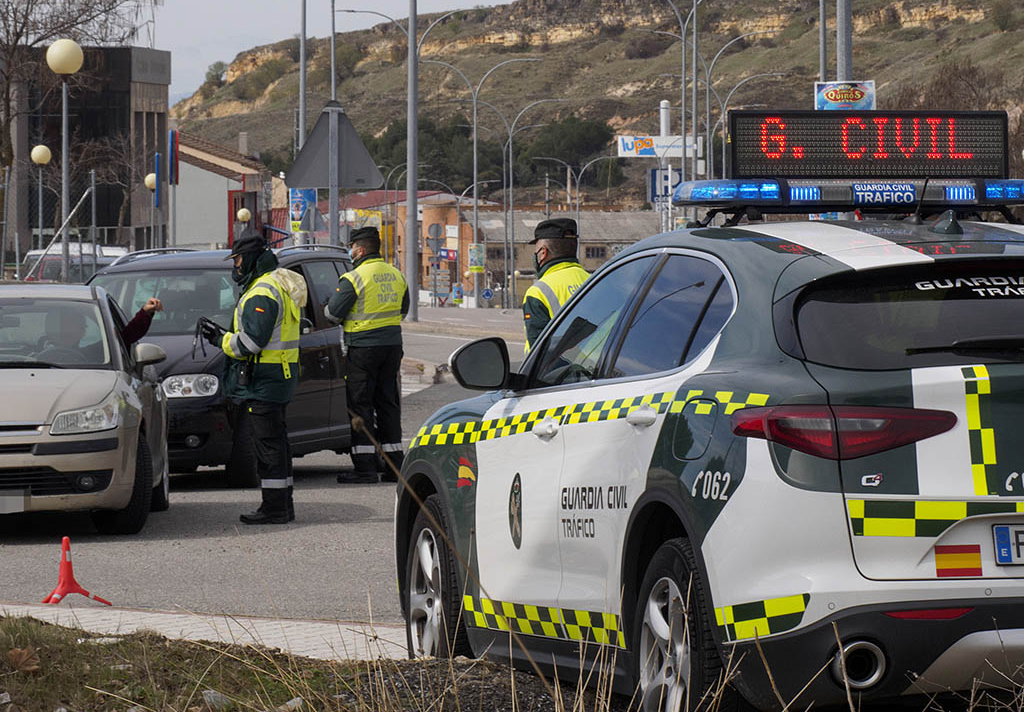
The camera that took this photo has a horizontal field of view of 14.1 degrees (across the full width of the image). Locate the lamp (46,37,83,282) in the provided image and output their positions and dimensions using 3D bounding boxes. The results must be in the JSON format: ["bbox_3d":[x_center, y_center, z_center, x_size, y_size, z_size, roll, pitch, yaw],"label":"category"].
[{"bbox_3d":[-5.610,-1.780,52.000,0.470,4.400,0.470,0,1,0],"label":"lamp"}]

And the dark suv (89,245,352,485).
[{"bbox_3d":[-2.257,0.051,30.300,1.840,1.690,4.430,0,1,15],"label":"dark suv"}]

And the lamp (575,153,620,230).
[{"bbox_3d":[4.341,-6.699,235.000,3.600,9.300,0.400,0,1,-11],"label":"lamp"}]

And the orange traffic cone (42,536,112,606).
[{"bbox_3d":[-1.983,0.988,18.900,0.330,0.330,0.340,0,1,0],"label":"orange traffic cone"}]

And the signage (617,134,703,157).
[{"bbox_3d":[8.606,-12.112,240.000,4.900,1.200,0.400,0,1,-5],"label":"signage"}]

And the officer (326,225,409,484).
[{"bbox_3d":[-1.022,-0.007,29.300,0.440,1.810,0.580,1,2,40],"label":"officer"}]

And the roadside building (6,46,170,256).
[{"bbox_3d":[-14.300,-5.800,141.000,6.200,9.000,6.500,0,1,-6],"label":"roadside building"}]

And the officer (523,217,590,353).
[{"bbox_3d":[0.256,0.219,20.200,0.420,1.780,0.560,1,2,41],"label":"officer"}]

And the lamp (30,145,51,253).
[{"bbox_3d":[-10.679,-2.578,94.000,0.470,4.400,0.470,0,1,0],"label":"lamp"}]

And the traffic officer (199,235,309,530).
[{"bbox_3d":[-1.585,0.141,25.400,0.640,1.780,0.580,0,1,5],"label":"traffic officer"}]

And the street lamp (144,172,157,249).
[{"bbox_3d":[-9.969,-2.862,115.000,0.470,4.400,0.470,0,1,0],"label":"street lamp"}]

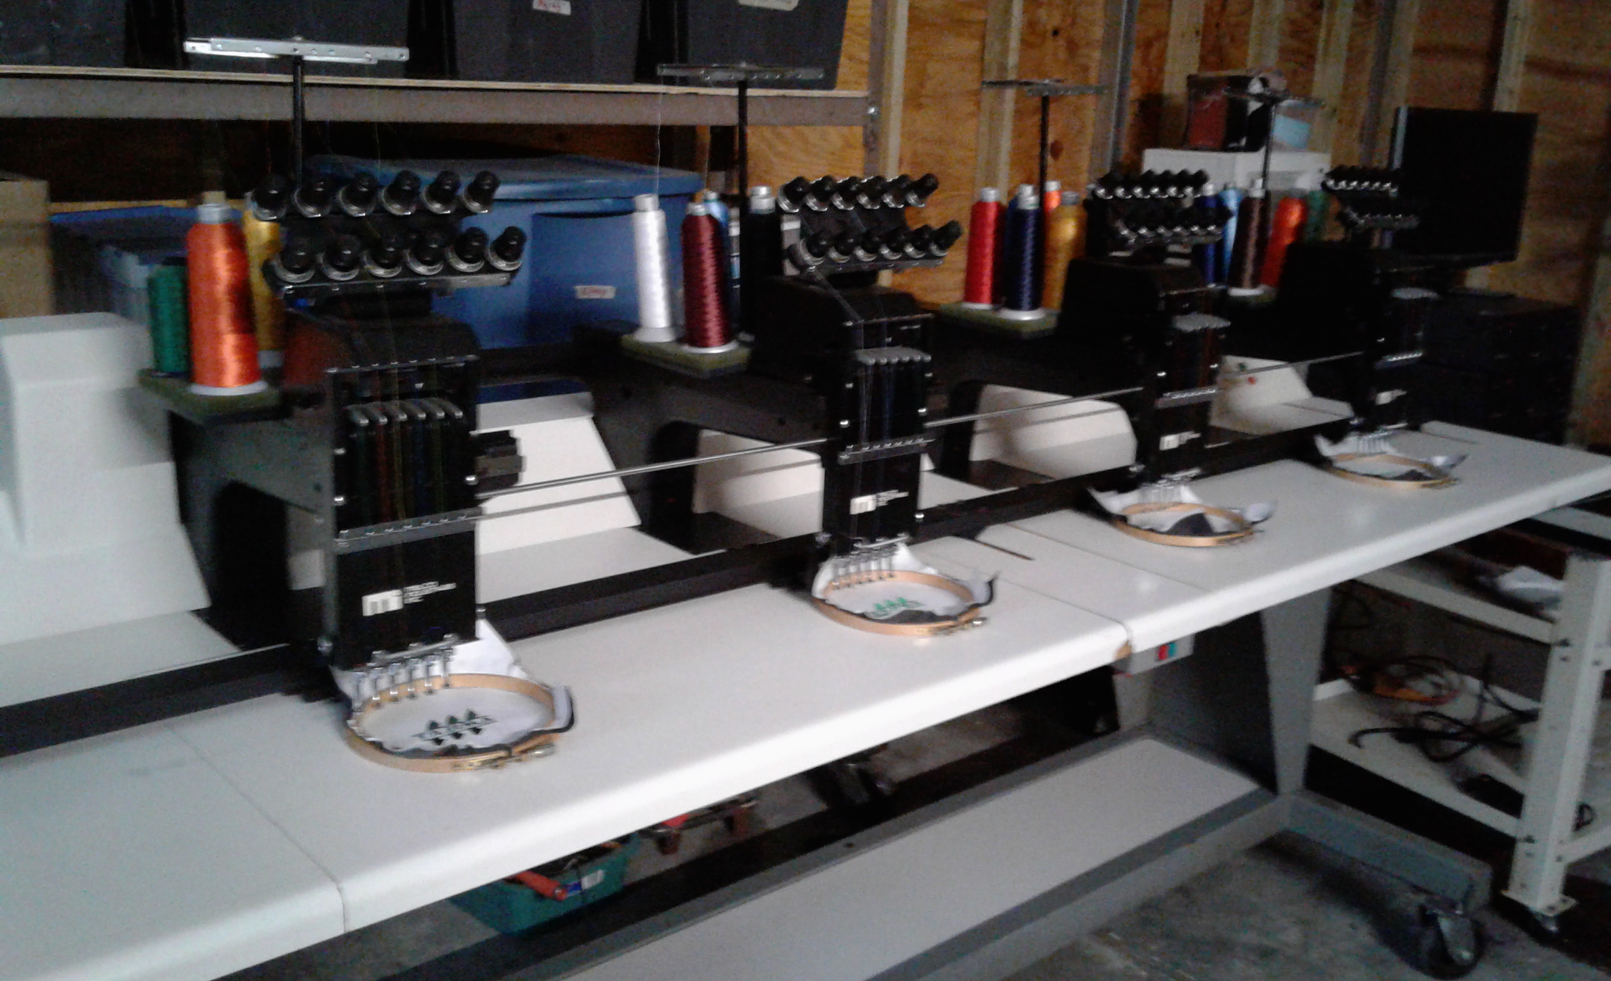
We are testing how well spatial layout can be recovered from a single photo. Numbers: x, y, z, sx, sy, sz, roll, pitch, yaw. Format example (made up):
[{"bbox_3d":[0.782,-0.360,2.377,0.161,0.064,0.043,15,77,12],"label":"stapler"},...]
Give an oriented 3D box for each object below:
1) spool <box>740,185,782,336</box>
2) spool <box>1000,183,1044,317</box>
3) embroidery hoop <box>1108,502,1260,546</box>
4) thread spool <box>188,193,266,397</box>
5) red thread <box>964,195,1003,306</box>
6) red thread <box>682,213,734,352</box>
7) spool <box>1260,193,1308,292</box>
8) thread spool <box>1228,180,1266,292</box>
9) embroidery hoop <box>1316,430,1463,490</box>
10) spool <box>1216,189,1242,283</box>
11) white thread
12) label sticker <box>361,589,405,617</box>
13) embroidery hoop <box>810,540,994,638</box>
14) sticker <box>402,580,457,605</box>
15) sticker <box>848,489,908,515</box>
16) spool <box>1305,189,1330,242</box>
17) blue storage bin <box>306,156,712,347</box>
[{"bbox_3d":[-0.048,-0.257,1.753,0.062,0.175,0.062,1,15,0],"label":"spool"},{"bbox_3d":[0.280,-0.305,1.960,0.060,0.164,0.060,2,15,0],"label":"spool"},{"bbox_3d":[0.467,0.042,1.904,0.167,0.013,0.167,2,15,-1],"label":"embroidery hoop"},{"bbox_3d":[-0.511,-0.171,1.345,0.067,0.170,0.067,2,15,-1],"label":"thread spool"},{"bbox_3d":[0.242,-0.327,2.054,0.056,0.154,0.056,2,15,-1],"label":"red thread"},{"bbox_3d":[-0.108,-0.227,1.626,0.061,0.153,0.061,-3,15,1],"label":"red thread"},{"bbox_3d":[0.743,-0.391,2.393,0.053,0.147,0.053,7,16,-2],"label":"spool"},{"bbox_3d":[0.699,-0.396,2.406,0.060,0.170,0.060,2,15,-1],"label":"thread spool"},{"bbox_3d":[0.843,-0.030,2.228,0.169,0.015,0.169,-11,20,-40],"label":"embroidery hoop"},{"bbox_3d":[0.665,-0.401,2.410,0.050,0.150,0.050,2,15,-1],"label":"spool"},{"bbox_3d":[-0.176,-0.254,1.750,0.050,0.160,0.050,0,15,0],"label":"white thread"},{"bbox_3d":[-0.343,0.092,1.246,0.035,0.017,0.002,-11,20,-41],"label":"label sticker"},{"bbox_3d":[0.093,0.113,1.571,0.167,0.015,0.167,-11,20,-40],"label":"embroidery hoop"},{"bbox_3d":[-0.311,0.083,1.273,0.048,0.013,0.002,-11,20,-41],"label":"sticker"},{"bbox_3d":[0.073,0.011,1.511,0.076,0.016,0.002,-11,20,-40],"label":"sticker"},{"bbox_3d":[0.832,-0.418,2.525,0.060,0.165,0.060,2,15,-1],"label":"spool"},{"bbox_3d":[-0.524,-0.472,2.897,0.400,0.265,0.645,13,18,33],"label":"blue storage bin"}]

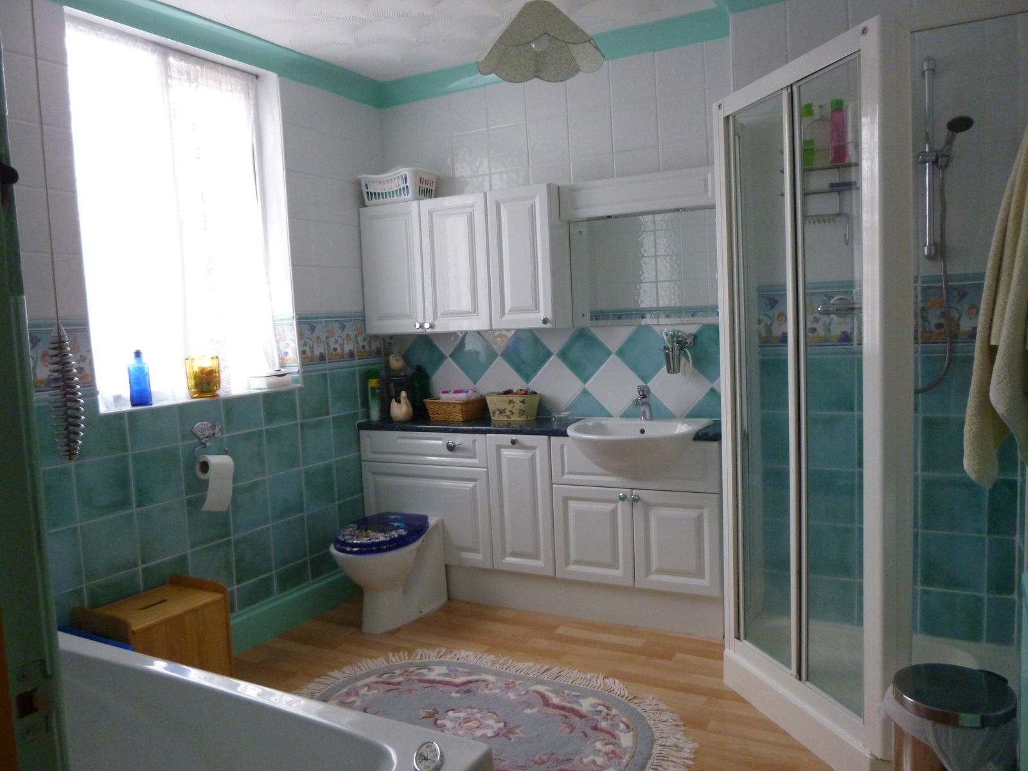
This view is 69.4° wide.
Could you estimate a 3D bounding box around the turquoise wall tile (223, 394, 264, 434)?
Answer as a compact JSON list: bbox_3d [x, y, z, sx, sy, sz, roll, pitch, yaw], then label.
[{"bbox_3d":[-1.076,0.115,2.956,0.010,0.140,0.197,0,5,29],"label":"turquoise wall tile"}]

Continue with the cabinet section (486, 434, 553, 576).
[{"bbox_3d":[0.100,0.502,3.352,0.309,0.605,0.305,0,5,28],"label":"cabinet section"}]

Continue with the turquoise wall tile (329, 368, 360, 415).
[{"bbox_3d":[-0.821,0.036,3.582,0.010,0.200,0.200,0,5,28],"label":"turquoise wall tile"}]

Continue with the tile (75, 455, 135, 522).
[{"bbox_3d":[-1.362,0.339,2.470,0.010,0.198,0.198,0,5,28],"label":"tile"}]

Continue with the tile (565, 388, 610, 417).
[{"bbox_3d":[0.319,0.072,3.310,0.275,0.144,0.010,0,5,29],"label":"tile"}]

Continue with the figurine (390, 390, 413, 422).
[{"bbox_3d":[-0.531,0.091,3.476,0.112,0.150,0.098,1,5,36],"label":"figurine"}]

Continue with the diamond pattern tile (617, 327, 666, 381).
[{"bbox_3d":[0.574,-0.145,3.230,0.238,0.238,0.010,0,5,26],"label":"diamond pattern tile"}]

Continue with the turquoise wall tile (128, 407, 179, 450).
[{"bbox_3d":[-1.260,0.148,2.604,0.010,0.138,0.196,0,5,28],"label":"turquoise wall tile"}]

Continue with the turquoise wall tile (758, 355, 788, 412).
[{"bbox_3d":[0.971,-0.001,2.723,0.125,0.198,0.010,0,5,28],"label":"turquoise wall tile"}]

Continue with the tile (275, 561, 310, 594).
[{"bbox_3d":[-0.944,0.812,3.160,0.010,0.094,0.200,0,5,27],"label":"tile"}]

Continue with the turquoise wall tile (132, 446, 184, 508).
[{"bbox_3d":[-1.238,0.315,2.584,0.010,0.200,0.200,0,5,27],"label":"turquoise wall tile"}]

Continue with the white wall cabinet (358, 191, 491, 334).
[{"bbox_3d":[-0.371,-0.552,3.500,0.700,0.601,0.209,0,5,29],"label":"white wall cabinet"}]

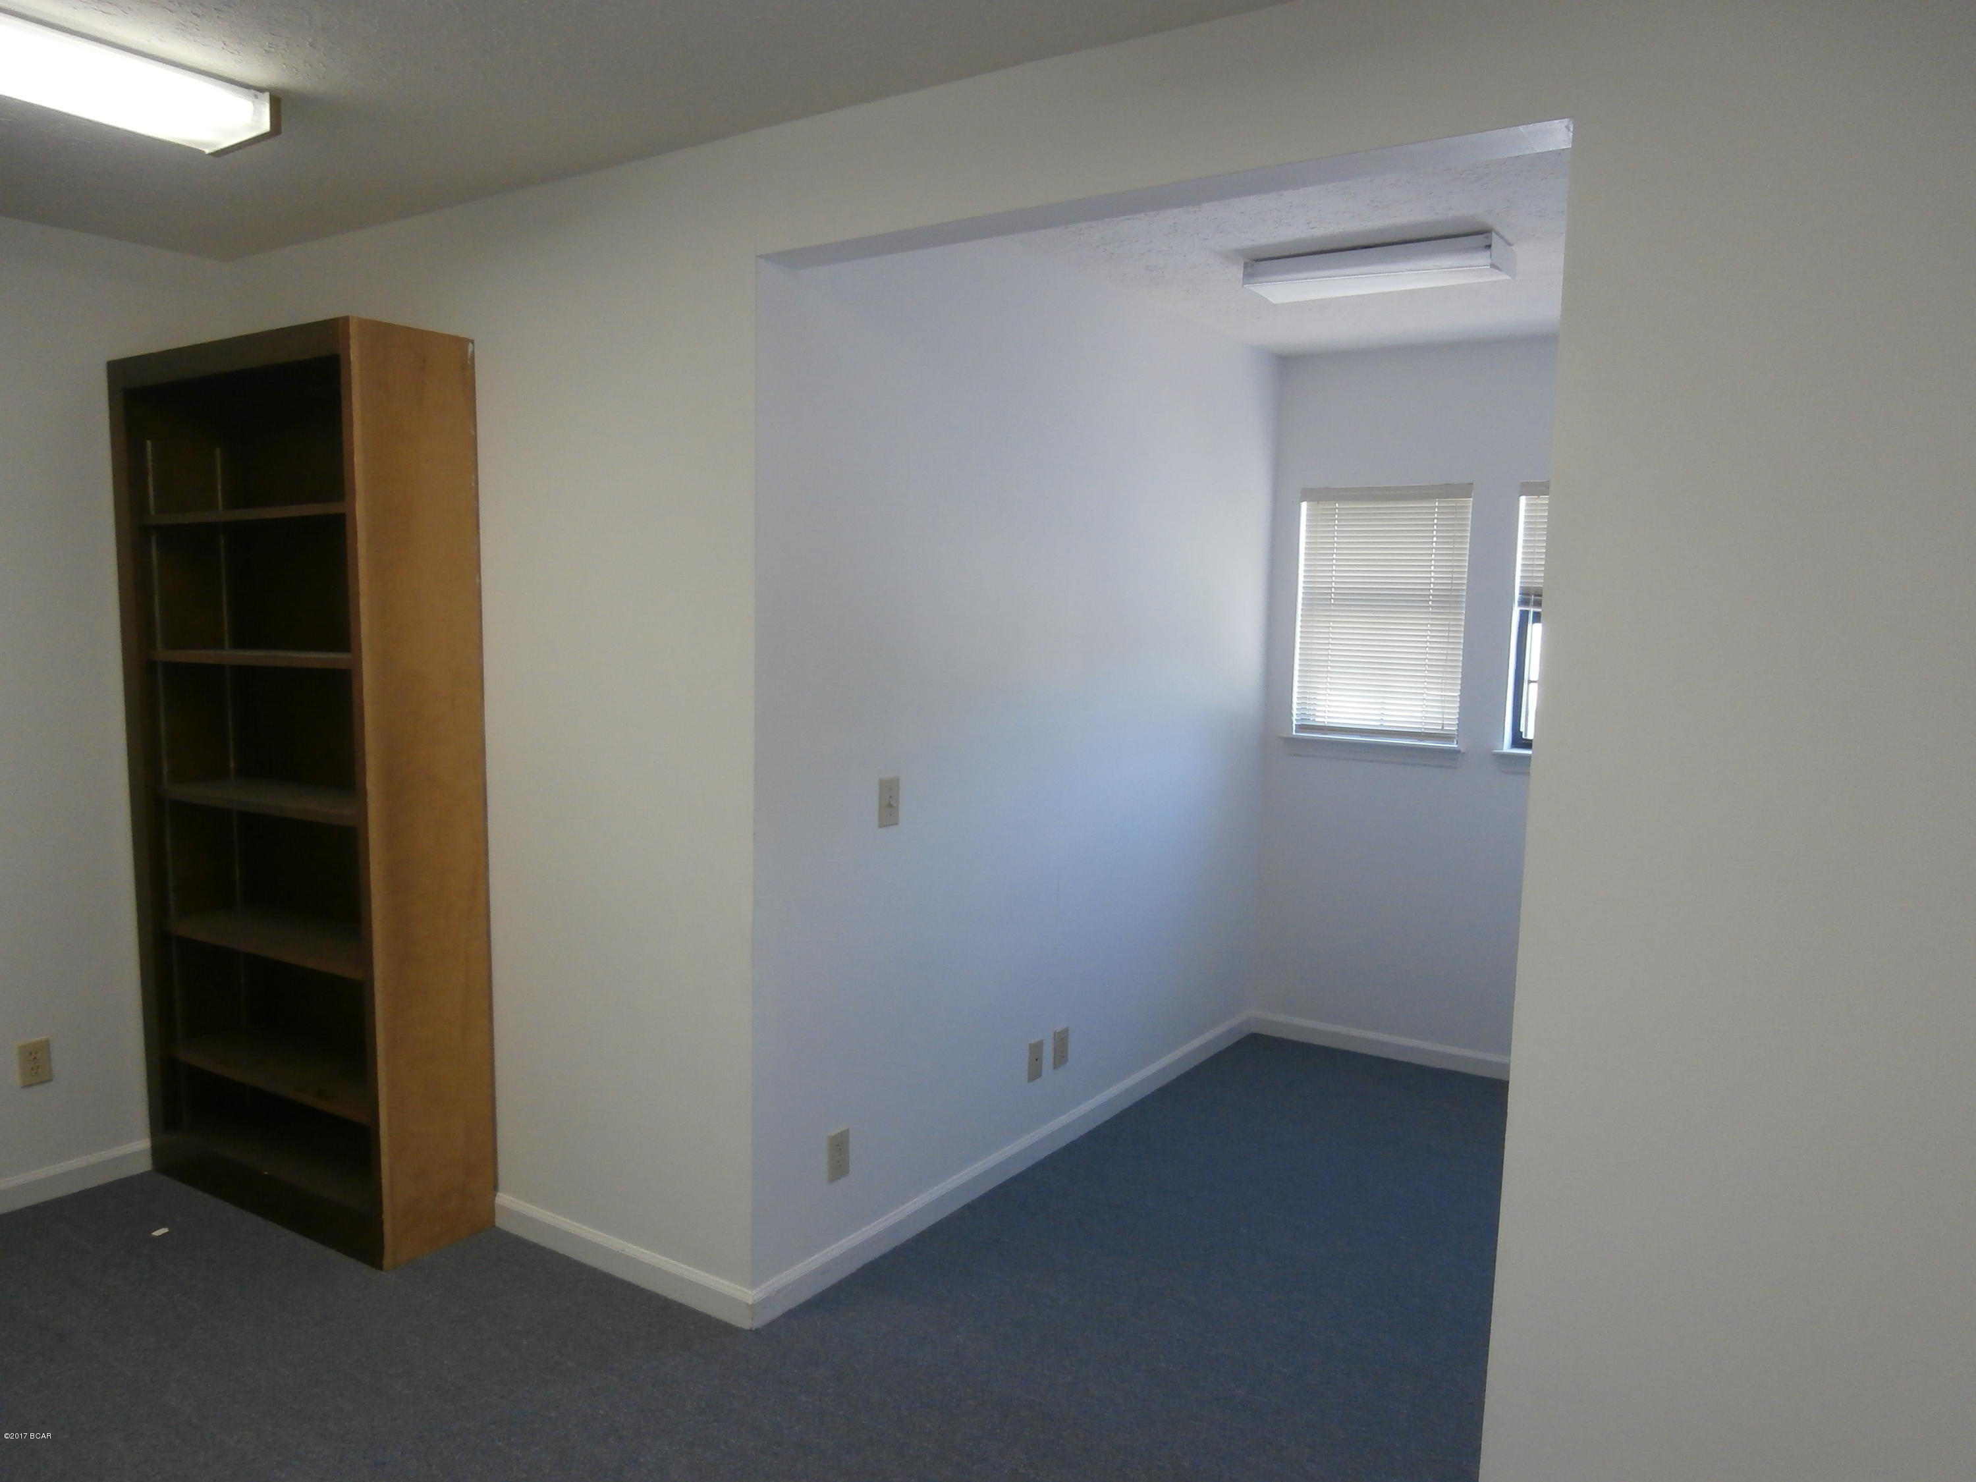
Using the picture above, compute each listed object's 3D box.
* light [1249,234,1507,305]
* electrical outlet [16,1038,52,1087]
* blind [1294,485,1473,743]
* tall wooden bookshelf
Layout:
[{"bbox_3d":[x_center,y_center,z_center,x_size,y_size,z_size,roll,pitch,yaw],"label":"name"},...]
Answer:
[{"bbox_3d":[0.953,-1.162,3.366,0.604,0.080,0.193,5,8,34],"label":"light"},{"bbox_3d":[-2.410,0.817,3.469,0.010,0.115,0.071,5,8,34],"label":"electrical outlet"},{"bbox_3d":[1.330,-0.431,4.646,0.576,0.848,0.045,5,8,34],"label":"blind"},{"bbox_3d":[-1.724,0.114,3.433,1.060,2.130,0.300,5,8,34],"label":"tall wooden bookshelf"}]

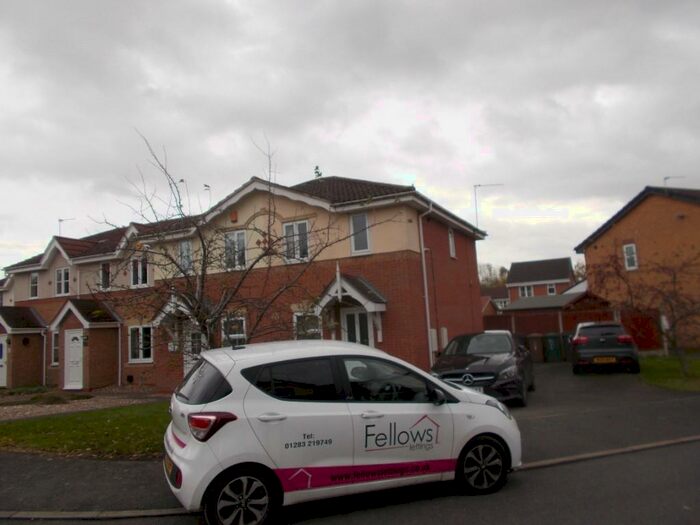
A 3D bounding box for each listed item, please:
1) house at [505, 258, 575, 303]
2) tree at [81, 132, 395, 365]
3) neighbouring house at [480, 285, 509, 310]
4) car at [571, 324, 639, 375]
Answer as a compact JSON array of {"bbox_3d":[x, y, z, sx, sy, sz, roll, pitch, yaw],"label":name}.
[{"bbox_3d":[20.023,3.495,54.446,5.740,7.450,7.800,-7,-7,25],"label":"house"},{"bbox_3d":[-1.937,0.338,9.534,5.100,5.150,4.800,-2,-7,-12],"label":"tree"},{"bbox_3d":[23.784,7.614,85.976,7.800,6.800,7.600,-7,-7,25],"label":"neighbouring house"},{"bbox_3d":[7.742,2.578,16.276,1.770,1.480,4.250,-6,-7,23],"label":"car"}]

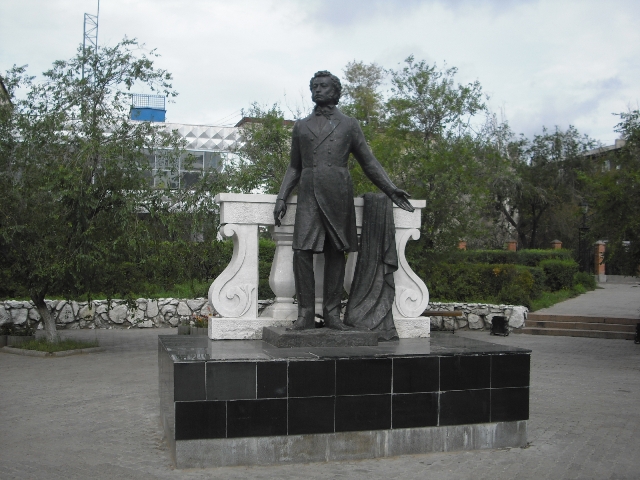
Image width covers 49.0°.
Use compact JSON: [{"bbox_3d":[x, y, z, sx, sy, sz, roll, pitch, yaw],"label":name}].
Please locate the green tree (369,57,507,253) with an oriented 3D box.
[{"bbox_3d":[4.348,-2.424,26.000,5.107,8.733,4.800,0,-3,0],"label":"green tree"}]

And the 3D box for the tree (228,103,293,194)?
[{"bbox_3d":[-2.051,-1.506,25.500,2.541,6.968,2.600,0,-3,0],"label":"tree"}]

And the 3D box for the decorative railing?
[{"bbox_3d":[0.004,0.306,7.605,2.340,1.480,0.430,1,-3,-13],"label":"decorative railing"}]

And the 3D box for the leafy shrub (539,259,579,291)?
[{"bbox_3d":[10.285,1.509,30.300,1.620,1.423,1.500,0,-3,0],"label":"leafy shrub"}]

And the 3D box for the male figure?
[{"bbox_3d":[0.239,-0.397,7.150,1.420,2.610,0.800,1,-3,-5],"label":"male figure"}]

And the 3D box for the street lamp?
[{"bbox_3d":[14.535,0.000,38.500,0.480,4.250,0.450,0,-3,0],"label":"street lamp"}]

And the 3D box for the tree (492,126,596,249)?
[{"bbox_3d":[13.101,-2.101,41.000,6.069,9.045,5.600,0,-3,0],"label":"tree"}]

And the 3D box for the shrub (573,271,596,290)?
[{"bbox_3d":[11.858,1.827,31.500,1.076,0.919,1.000,0,-3,0],"label":"shrub"}]

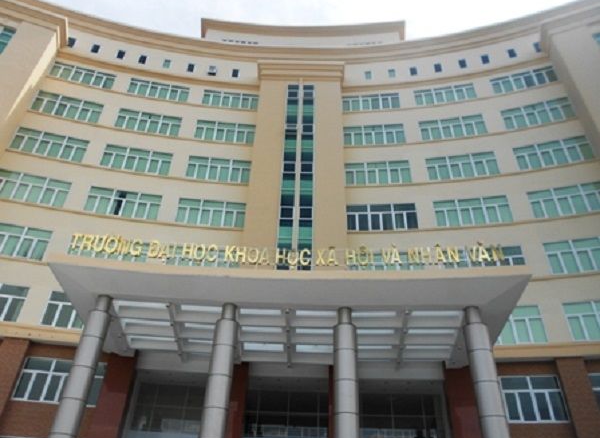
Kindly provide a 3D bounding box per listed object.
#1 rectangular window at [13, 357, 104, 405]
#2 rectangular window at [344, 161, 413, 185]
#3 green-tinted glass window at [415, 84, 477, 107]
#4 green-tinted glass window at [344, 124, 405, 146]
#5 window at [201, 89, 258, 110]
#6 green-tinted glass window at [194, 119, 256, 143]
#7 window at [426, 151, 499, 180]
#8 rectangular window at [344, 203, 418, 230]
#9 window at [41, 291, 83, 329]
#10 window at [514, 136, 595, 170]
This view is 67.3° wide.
[{"bbox_3d":[-11.635,7.918,21.973,3.754,2.016,0.200,8,-35,-8],"label":"rectangular window"},{"bbox_3d":[5.259,-3.107,30.496,4.302,1.843,0.200,-2,-35,6],"label":"rectangular window"},{"bbox_3d":[10.873,-9.245,33.690,4.339,1.545,0.200,-5,-35,11],"label":"green-tinted glass window"},{"bbox_3d":[5.429,-6.138,32.824,4.369,1.870,0.150,-2,-35,6],"label":"green-tinted glass window"},{"bbox_3d":[-5.288,-9.133,34.735,4.261,1.545,0.200,4,-35,-3],"label":"window"},{"bbox_3d":[-5.395,-6.286,32.773,4.261,1.812,0.200,4,-35,-3],"label":"green-tinted glass window"},{"bbox_3d":[10.655,-3.454,29.698,4.339,1.843,0.200,-5,-35,11],"label":"window"},{"bbox_3d":[5.146,-0.117,28.434,4.302,1.840,0.200,-2,-35,6],"label":"rectangular window"},{"bbox_3d":[-11.324,5.058,24.273,4.380,1.890,0.150,8,-35,-8],"label":"window"},{"bbox_3d":[15.922,-4.105,28.465,4.187,1.843,0.200,-9,-36,15],"label":"window"}]

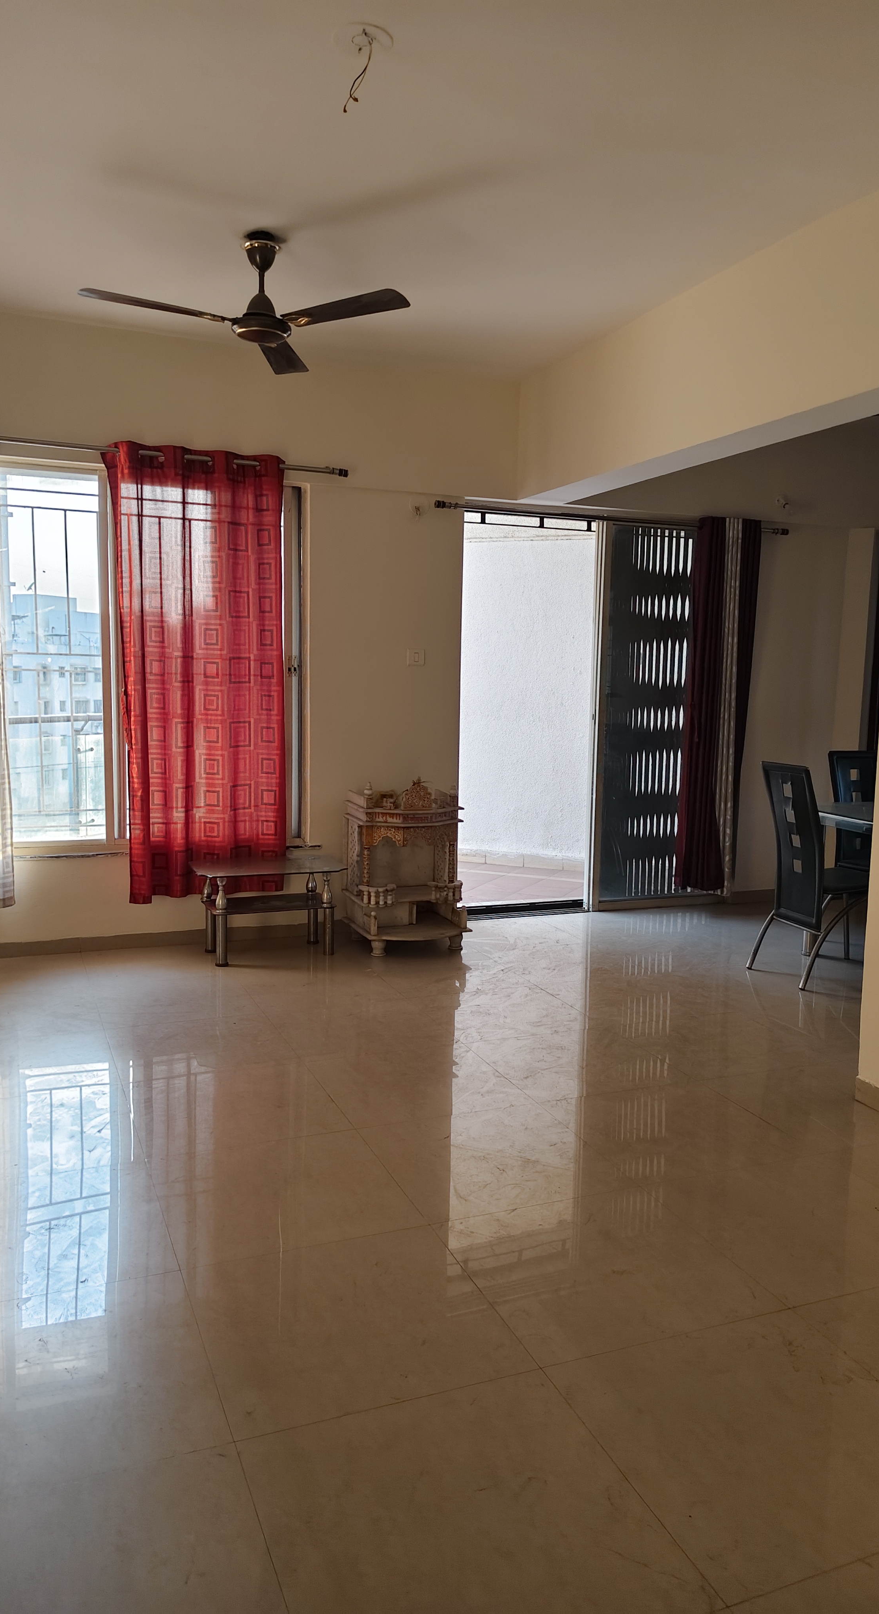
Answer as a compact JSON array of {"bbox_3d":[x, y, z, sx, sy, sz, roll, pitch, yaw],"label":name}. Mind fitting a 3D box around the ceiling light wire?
[{"bbox_3d":[-0.187,-1.751,2.566,0.070,0.170,0.070,-2,8,-22],"label":"ceiling light wire"}]

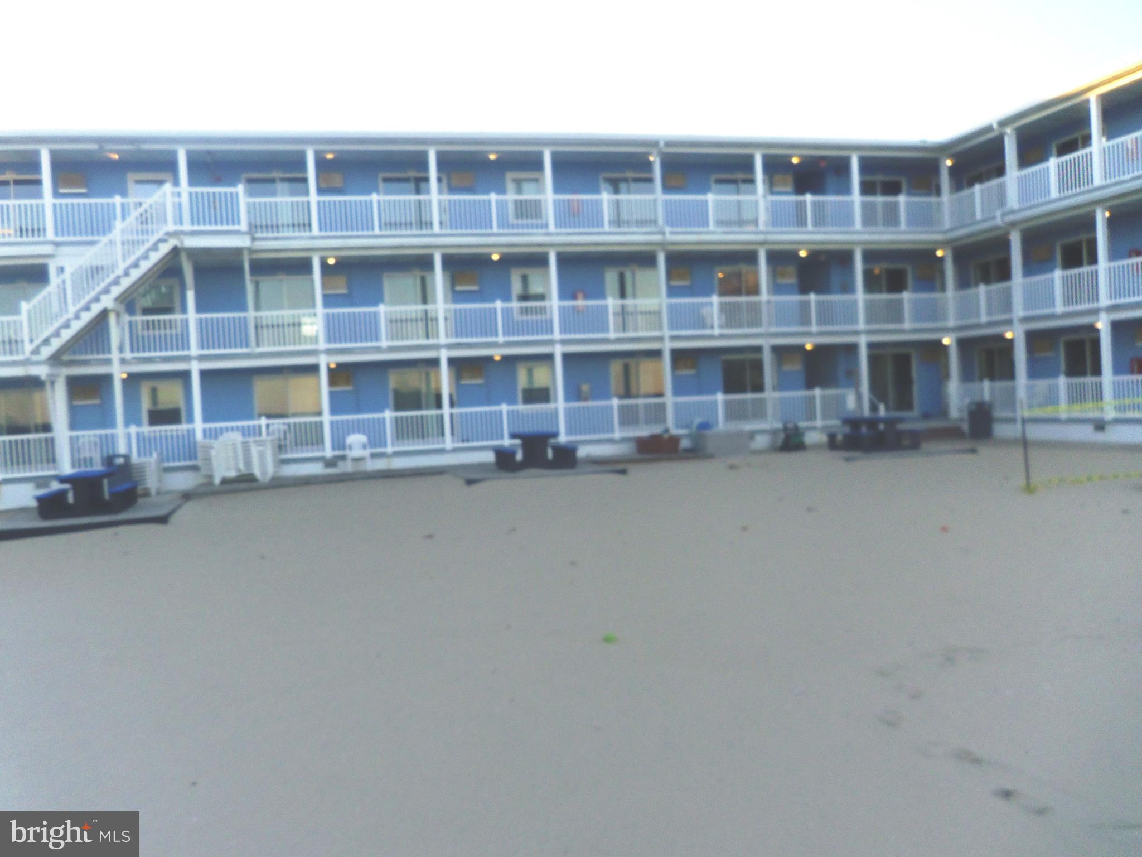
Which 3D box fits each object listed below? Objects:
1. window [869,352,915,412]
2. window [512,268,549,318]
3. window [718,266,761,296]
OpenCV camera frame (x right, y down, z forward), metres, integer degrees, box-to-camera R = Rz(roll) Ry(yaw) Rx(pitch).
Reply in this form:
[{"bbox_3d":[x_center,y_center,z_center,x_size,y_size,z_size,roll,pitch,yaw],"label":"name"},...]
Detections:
[{"bbox_3d":[10.086,-1.461,29.090,1.750,1.970,0.100,-4,3,-14],"label":"window"},{"bbox_3d":[-1.136,-3.824,26.136,1.010,1.350,0.100,-4,3,-14],"label":"window"},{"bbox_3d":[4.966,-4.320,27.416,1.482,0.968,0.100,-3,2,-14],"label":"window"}]

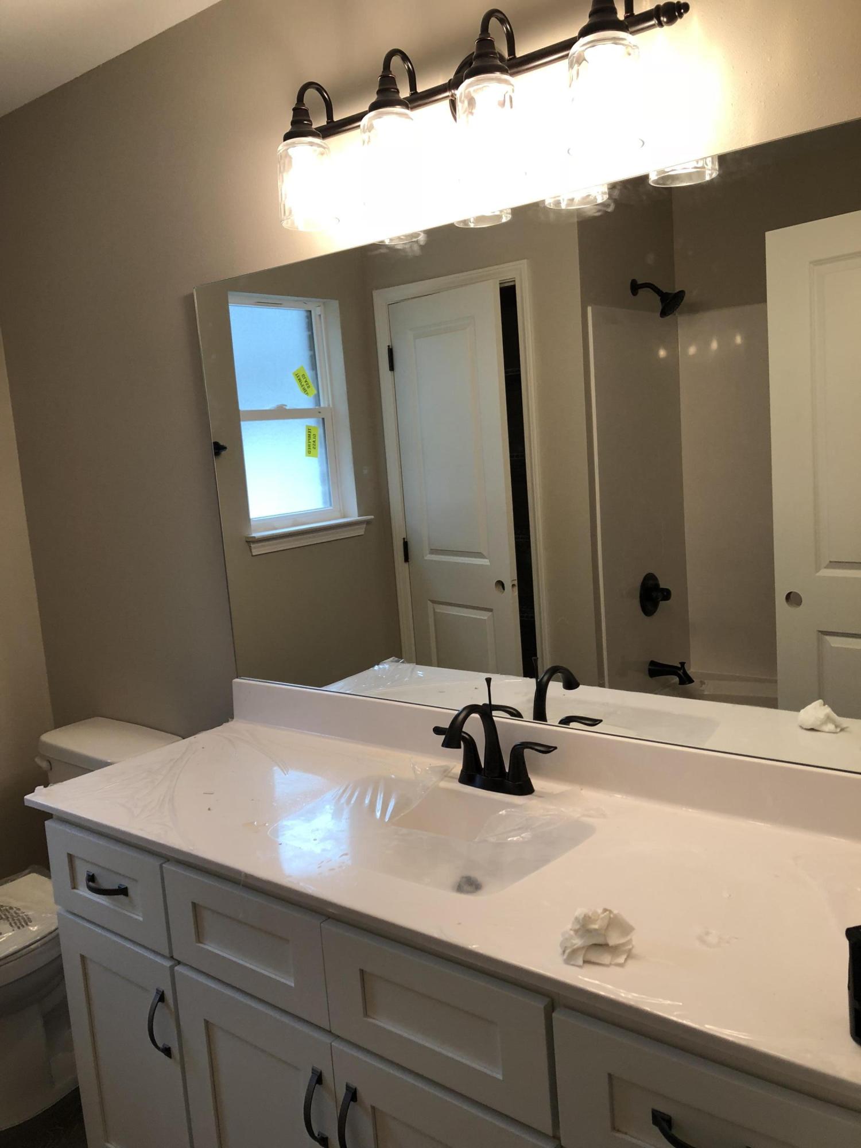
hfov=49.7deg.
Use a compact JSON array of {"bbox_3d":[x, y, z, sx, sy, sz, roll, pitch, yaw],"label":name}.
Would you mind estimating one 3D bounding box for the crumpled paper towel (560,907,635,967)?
[{"bbox_3d":[0.207,0.433,1.128,0.091,0.051,0.077,-2,9,18],"label":"crumpled paper towel"}]

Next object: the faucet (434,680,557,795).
[{"bbox_3d":[0.078,0.294,1.636,0.269,0.197,0.161,2,11,38],"label":"faucet"}]

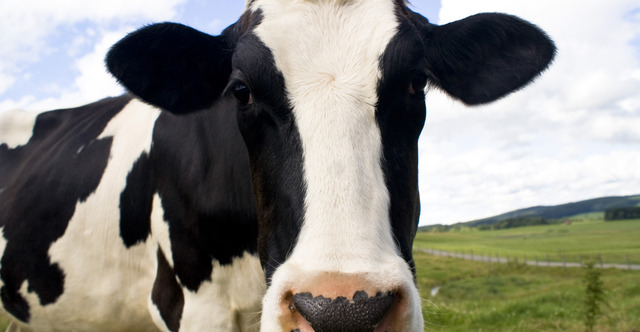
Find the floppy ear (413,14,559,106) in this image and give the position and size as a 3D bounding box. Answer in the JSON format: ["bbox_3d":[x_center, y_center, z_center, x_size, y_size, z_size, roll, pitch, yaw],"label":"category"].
[{"bbox_3d":[0.236,-0.153,0.760,0.200,0.130,0.075,1,-6,-9],"label":"floppy ear"}]

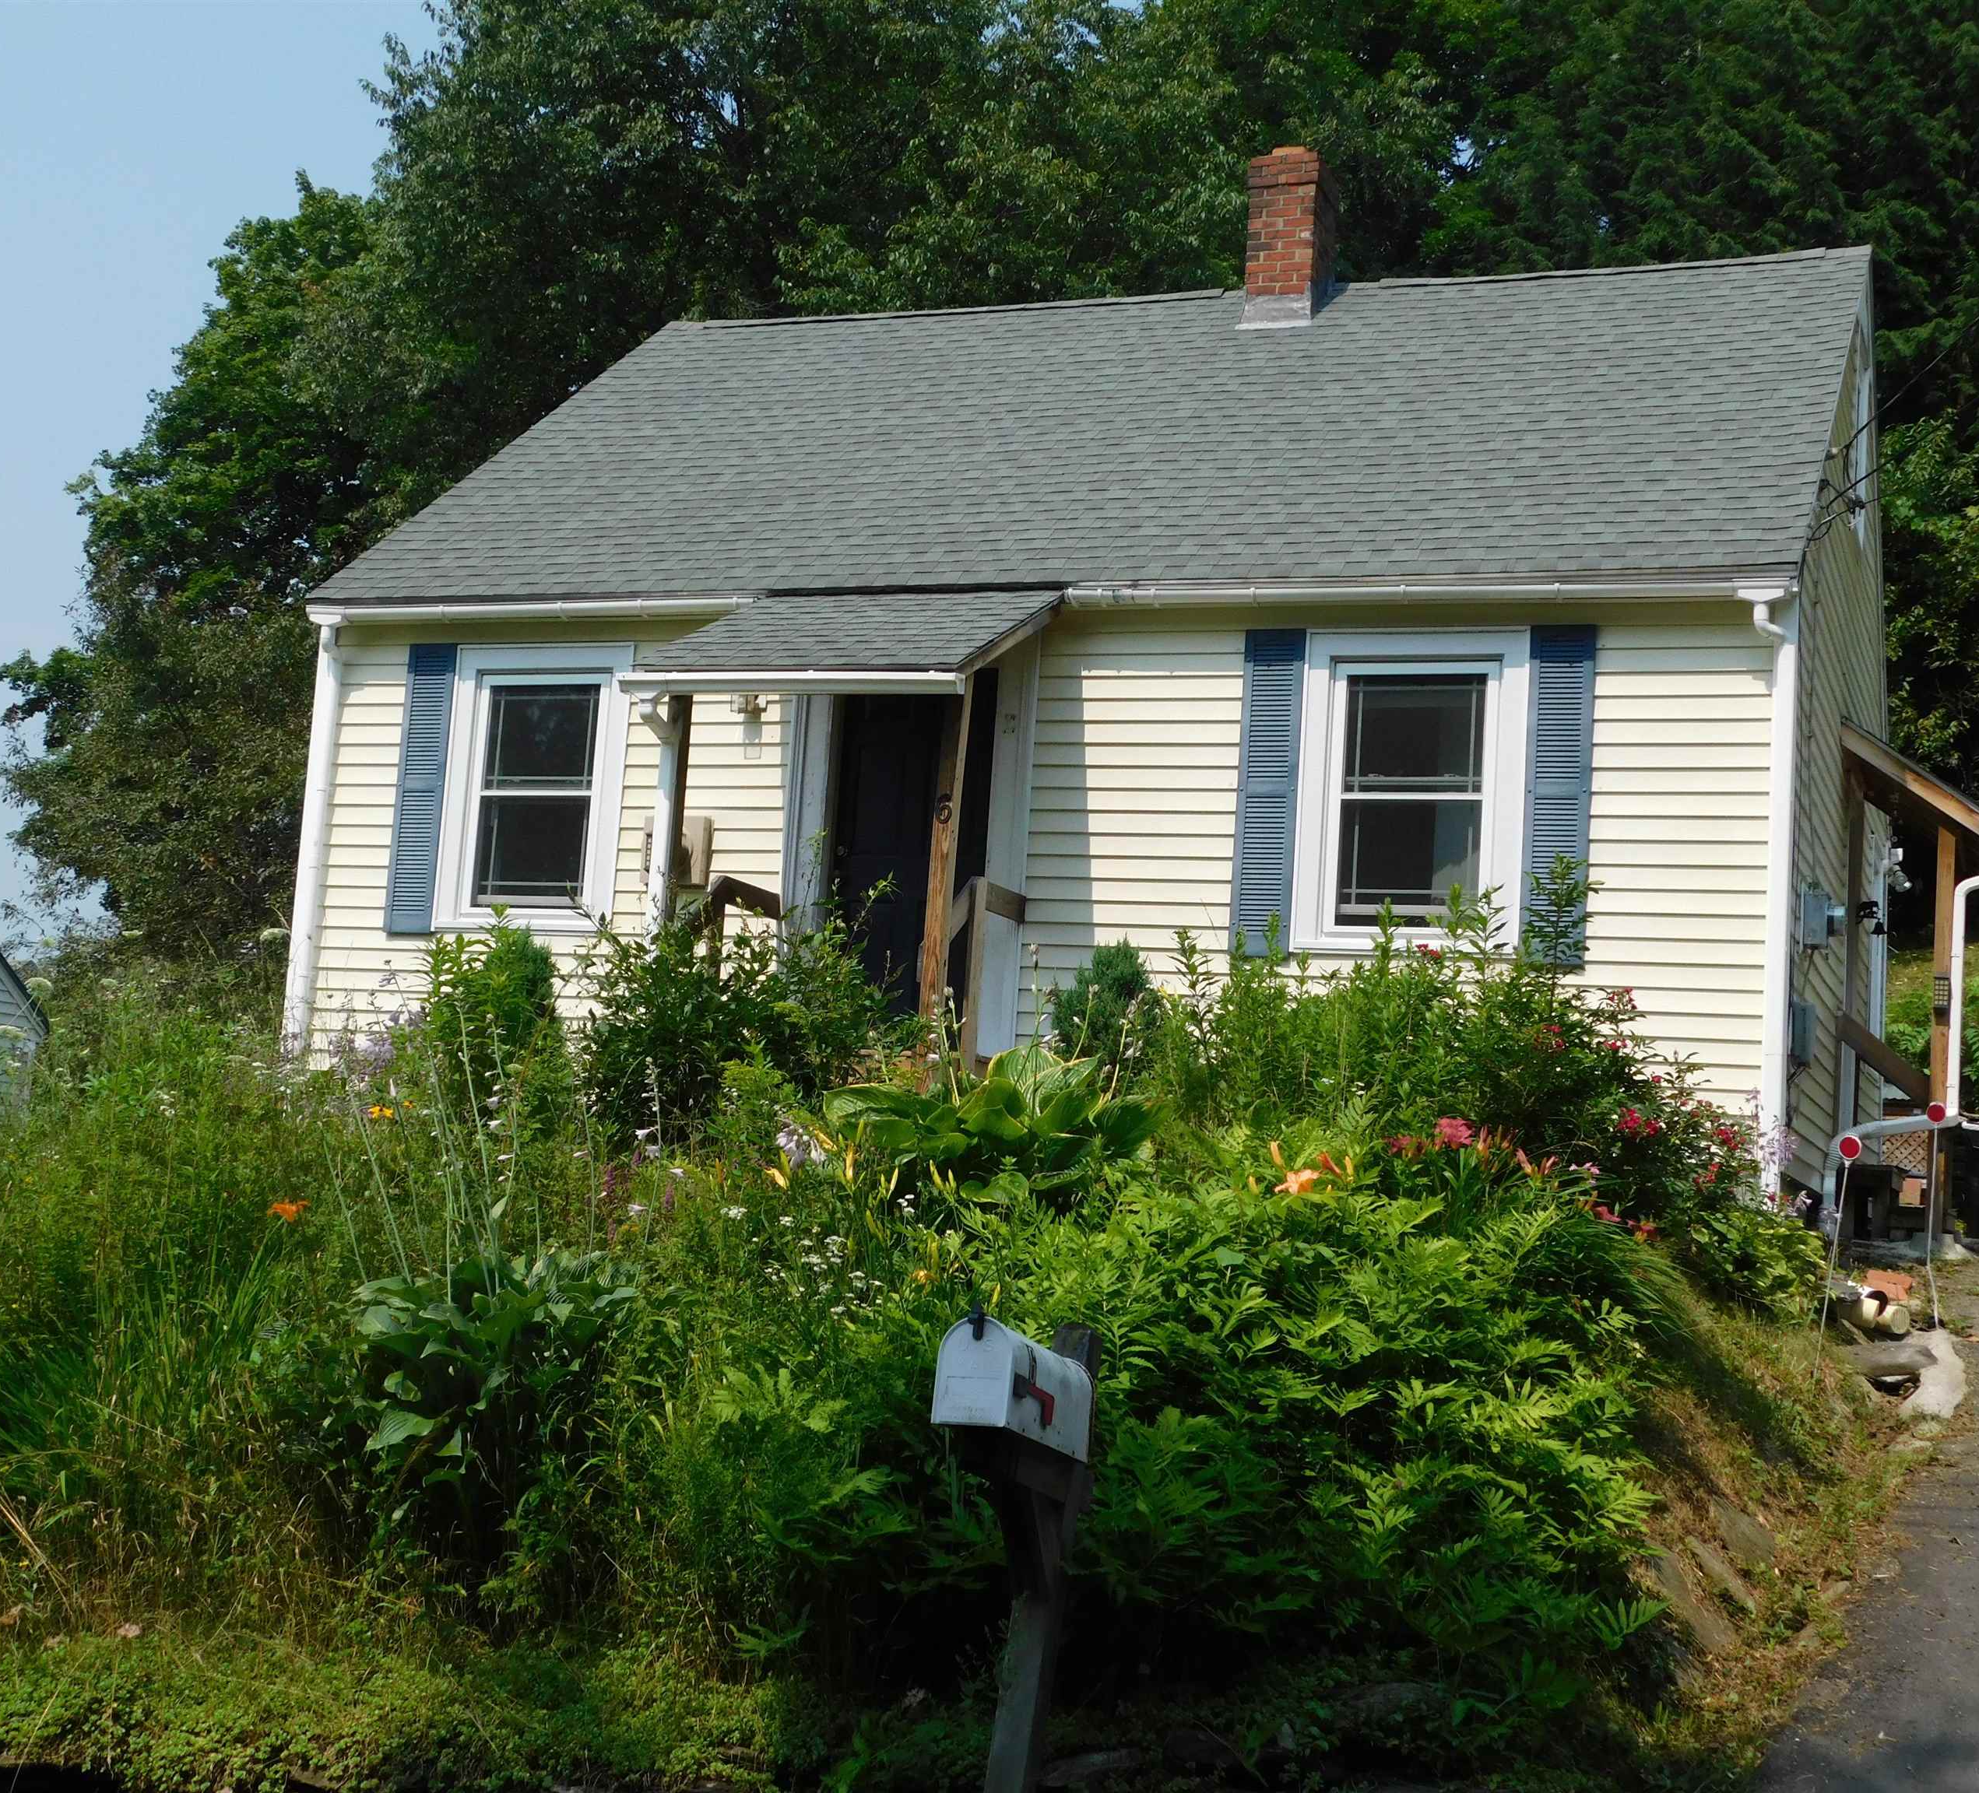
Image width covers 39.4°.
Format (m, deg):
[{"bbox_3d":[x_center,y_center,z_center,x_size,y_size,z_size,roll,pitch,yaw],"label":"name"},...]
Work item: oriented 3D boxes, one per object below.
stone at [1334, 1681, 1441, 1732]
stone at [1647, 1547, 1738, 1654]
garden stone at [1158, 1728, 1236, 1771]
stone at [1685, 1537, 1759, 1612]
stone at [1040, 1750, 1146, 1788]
[{"bbox_3d":[0.922,1.880,6.400,0.250,0.120,0.190,1,-8,21],"label":"stone"},{"bbox_3d":[1.896,1.899,7.450,0.230,0.260,0.200,1,-8,21],"label":"stone"},{"bbox_3d":[0.475,1.927,6.250,0.175,0.100,0.150,1,-8,21],"label":"garden stone"},{"bbox_3d":[2.057,1.899,7.750,0.190,0.190,0.160,1,-8,21],"label":"stone"},{"bbox_3d":[0.234,1.975,6.250,0.240,0.090,0.170,1,-8,21],"label":"stone"}]

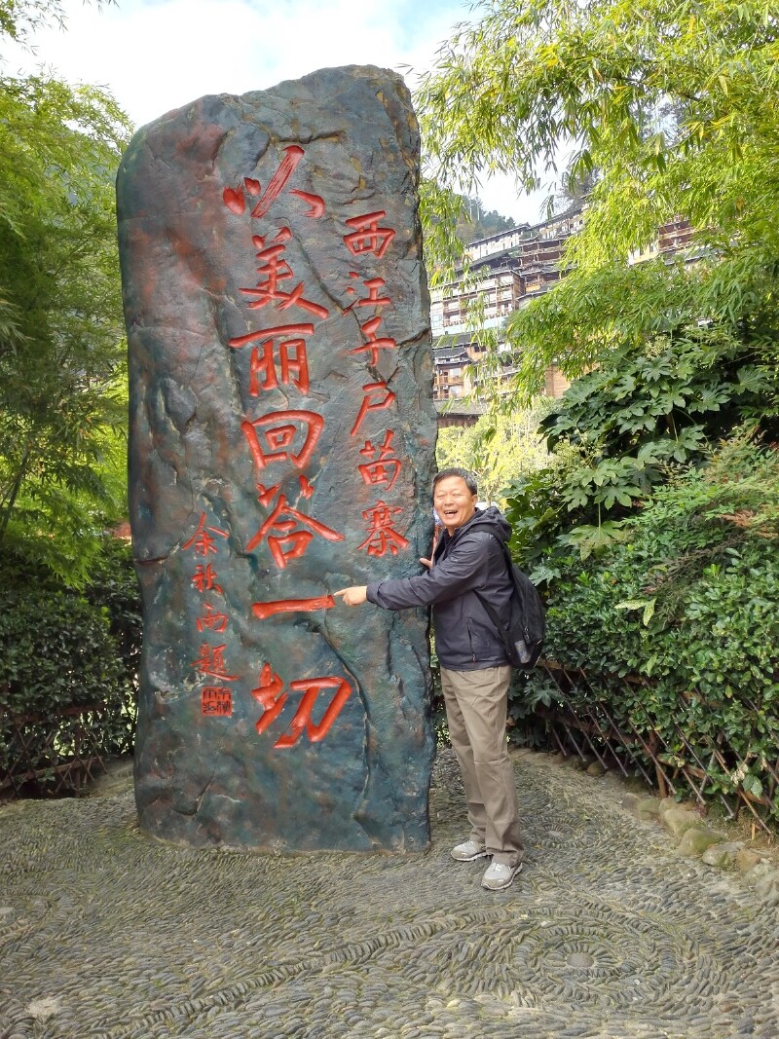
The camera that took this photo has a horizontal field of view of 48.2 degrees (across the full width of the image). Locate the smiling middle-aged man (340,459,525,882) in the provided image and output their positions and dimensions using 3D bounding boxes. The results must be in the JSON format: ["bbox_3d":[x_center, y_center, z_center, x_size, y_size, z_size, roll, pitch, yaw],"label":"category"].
[{"bbox_3d":[0.200,0.620,3.610,0.710,1.680,0.560,0,0,-26],"label":"smiling middle-aged man"}]

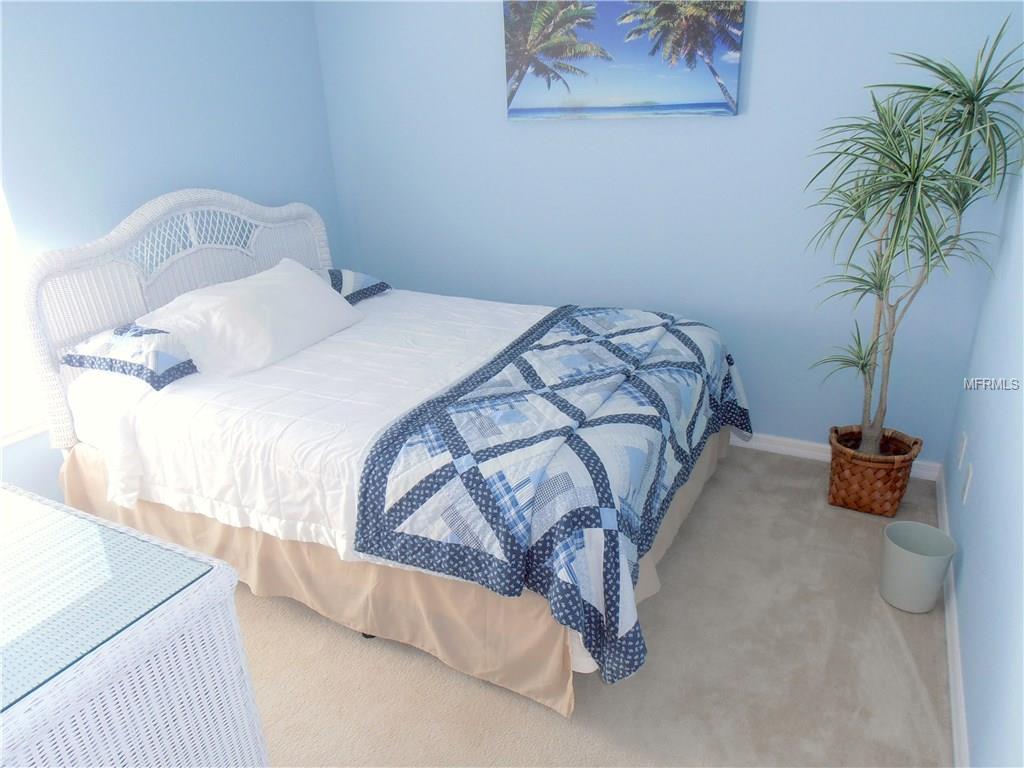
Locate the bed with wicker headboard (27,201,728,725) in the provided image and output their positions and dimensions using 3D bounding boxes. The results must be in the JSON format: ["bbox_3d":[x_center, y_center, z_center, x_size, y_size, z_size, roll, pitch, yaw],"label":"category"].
[{"bbox_3d":[-0.394,-0.107,2.761,2.151,1.231,1.642,9,24,26],"label":"bed with wicker headboard"}]

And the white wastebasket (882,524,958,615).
[{"bbox_3d":[1.260,0.578,2.231,0.194,0.222,0.194,9,24,26],"label":"white wastebasket"}]

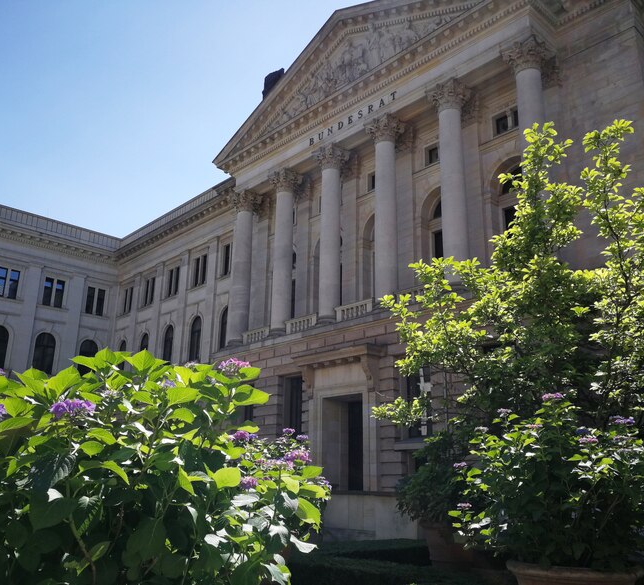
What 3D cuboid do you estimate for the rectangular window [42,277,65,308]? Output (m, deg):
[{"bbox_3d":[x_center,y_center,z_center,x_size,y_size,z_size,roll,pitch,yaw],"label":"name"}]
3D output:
[{"bbox_3d":[-19.776,0.037,44.973,1.334,2.084,0.250,16,-23,-41],"label":"rectangular window"}]

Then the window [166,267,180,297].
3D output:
[{"bbox_3d":[-11.164,-0.722,45.529,0.288,2.142,1.440,16,-23,-41],"label":"window"}]

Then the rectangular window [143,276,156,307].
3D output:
[{"bbox_3d":[-13.642,0.013,48.061,0.288,2.106,1.440,16,-23,-41],"label":"rectangular window"}]

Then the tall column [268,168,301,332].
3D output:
[{"bbox_3d":[-2.064,-2.024,32.145,1.278,8.892,1.278,16,-23,-41],"label":"tall column"}]

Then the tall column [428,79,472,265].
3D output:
[{"bbox_3d":[5.023,-4.021,23.217,1.116,8.766,1.116,16,-23,-41],"label":"tall column"}]

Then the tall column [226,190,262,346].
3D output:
[{"bbox_3d":[-4.393,-1.279,32.780,1.116,8.766,1.116,16,-23,-41],"label":"tall column"}]

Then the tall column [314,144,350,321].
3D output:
[{"bbox_3d":[0.401,-2.755,29.626,1.278,8.892,1.278,16,-23,-41],"label":"tall column"}]

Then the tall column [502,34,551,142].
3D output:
[{"bbox_3d":[7.796,-4.946,22.066,1.278,8.892,1.278,16,-23,-41],"label":"tall column"}]

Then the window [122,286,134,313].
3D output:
[{"bbox_3d":[-16.205,0.764,50.684,0.288,2.088,1.440,16,-23,-41],"label":"window"}]

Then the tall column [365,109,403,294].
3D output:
[{"bbox_3d":[2.866,-3.485,27.106,1.278,8.892,1.278,16,-23,-41],"label":"tall column"}]

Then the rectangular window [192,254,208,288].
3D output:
[{"bbox_3d":[-7.921,-1.406,39.759,0.250,2.084,1.334,16,-23,-41],"label":"rectangular window"}]

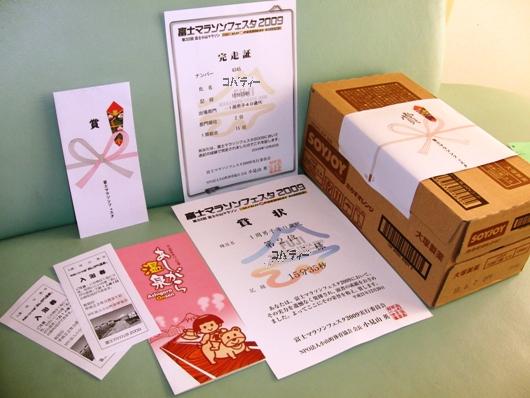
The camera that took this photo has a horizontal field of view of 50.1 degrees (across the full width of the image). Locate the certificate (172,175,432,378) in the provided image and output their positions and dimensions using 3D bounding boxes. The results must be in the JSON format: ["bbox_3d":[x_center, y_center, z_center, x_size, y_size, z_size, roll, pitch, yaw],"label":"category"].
[{"bbox_3d":[0.035,0.073,0.716,0.210,0.004,0.297,-14,43,-25],"label":"certificate"}]

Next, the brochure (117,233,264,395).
[{"bbox_3d":[-0.096,0.115,0.640,0.101,0.004,0.213,-15,43,-26],"label":"brochure"}]

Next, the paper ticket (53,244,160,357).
[{"bbox_3d":[-0.180,0.107,0.634,0.072,0.003,0.149,-17,44,-28],"label":"paper ticket"}]

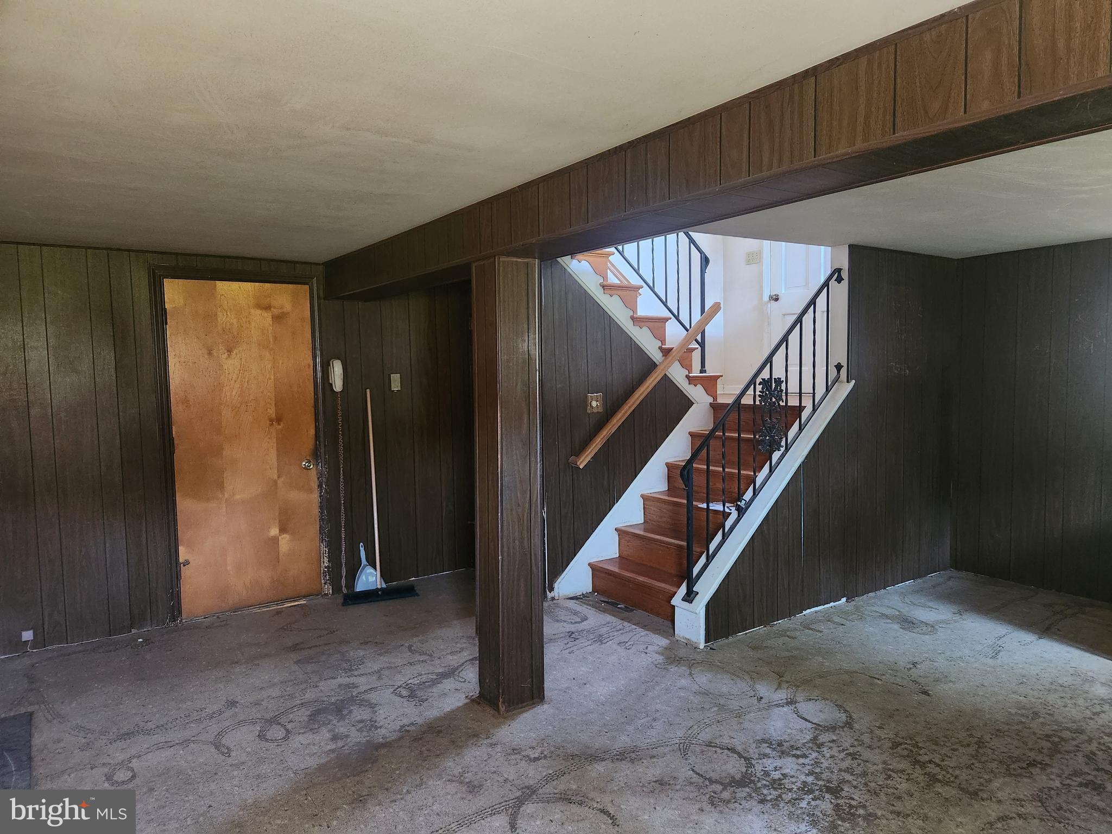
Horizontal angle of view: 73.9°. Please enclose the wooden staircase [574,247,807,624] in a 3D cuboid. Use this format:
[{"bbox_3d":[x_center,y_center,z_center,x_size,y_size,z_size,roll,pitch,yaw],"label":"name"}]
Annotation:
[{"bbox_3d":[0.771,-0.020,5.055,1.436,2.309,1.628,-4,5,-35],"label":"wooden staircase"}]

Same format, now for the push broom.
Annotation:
[{"bbox_3d":[-1.188,0.500,4.910,0.470,1.410,0.190,-1,-9,-22],"label":"push broom"}]

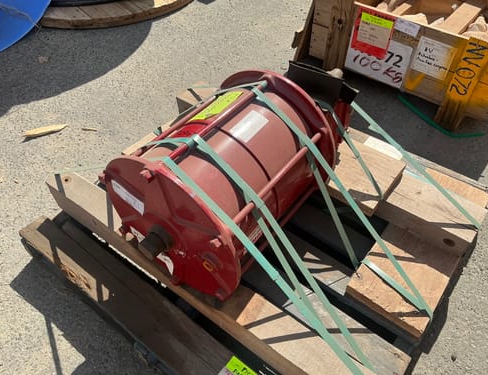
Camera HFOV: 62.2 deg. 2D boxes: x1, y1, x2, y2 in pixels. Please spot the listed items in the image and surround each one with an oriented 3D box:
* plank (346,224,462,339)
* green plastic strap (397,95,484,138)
[{"bbox_3d":[0.499,0.273,1.264,0.238,0.041,0.318,30,55,25],"label":"plank"},{"bbox_3d":[0.927,-0.344,1.969,0.467,0.021,0.119,35,58,28],"label":"green plastic strap"}]

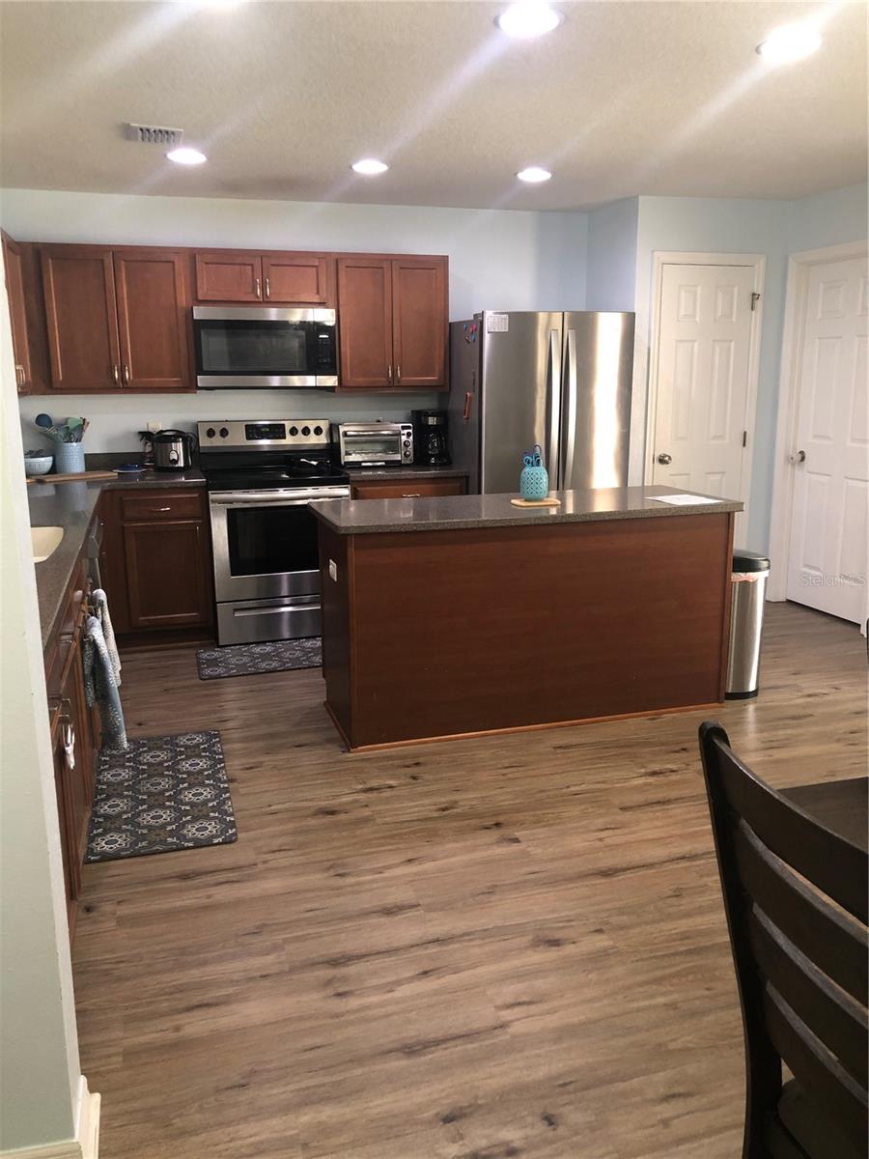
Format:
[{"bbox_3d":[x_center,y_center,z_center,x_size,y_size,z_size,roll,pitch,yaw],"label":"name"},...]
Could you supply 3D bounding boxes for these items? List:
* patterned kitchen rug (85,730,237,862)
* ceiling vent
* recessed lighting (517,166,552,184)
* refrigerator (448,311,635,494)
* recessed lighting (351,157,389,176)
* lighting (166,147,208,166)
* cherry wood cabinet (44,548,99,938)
[{"bbox_3d":[-0.993,0.755,3.379,0.490,0.012,0.990,-4,13,-16],"label":"patterned kitchen rug"},{"bbox_3d":[-1.146,-1.812,3.842,0.225,0.025,0.280,-4,13,-16],"label":"ceiling vent"},{"bbox_3d":[0.501,-2.023,4.713,0.190,0.025,0.190,-4,13,-16],"label":"recessed lighting"},{"bbox_3d":[0.597,-0.673,5.674,0.910,1.785,0.820,-4,13,-16],"label":"refrigerator"},{"bbox_3d":[-0.306,-1.966,4.484,0.190,0.025,0.190,-4,13,-16],"label":"recessed lighting"},{"bbox_3d":[-1.123,-1.908,4.254,0.185,0.025,0.185,-4,13,-16],"label":"lighting"},{"bbox_3d":[-1.397,0.436,2.836,0.625,0.876,1.900,-4,13,-16],"label":"cherry wood cabinet"}]

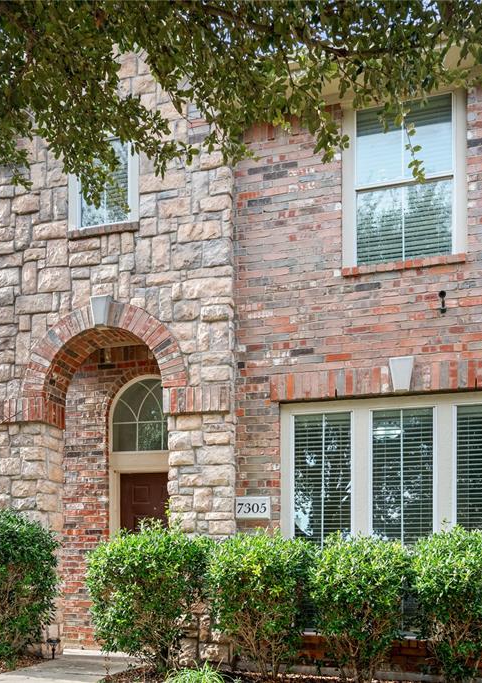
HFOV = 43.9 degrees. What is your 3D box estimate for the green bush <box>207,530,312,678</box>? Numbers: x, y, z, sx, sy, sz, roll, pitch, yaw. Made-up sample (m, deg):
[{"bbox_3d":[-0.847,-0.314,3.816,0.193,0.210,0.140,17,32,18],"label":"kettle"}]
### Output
[{"bbox_3d":[0.162,2.298,5.240,0.880,1.270,0.850,0,0,0],"label":"green bush"}]

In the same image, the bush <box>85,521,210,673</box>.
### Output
[{"bbox_3d":[-0.872,2.378,5.570,1.080,1.380,0.980,0,0,18],"label":"bush"}]

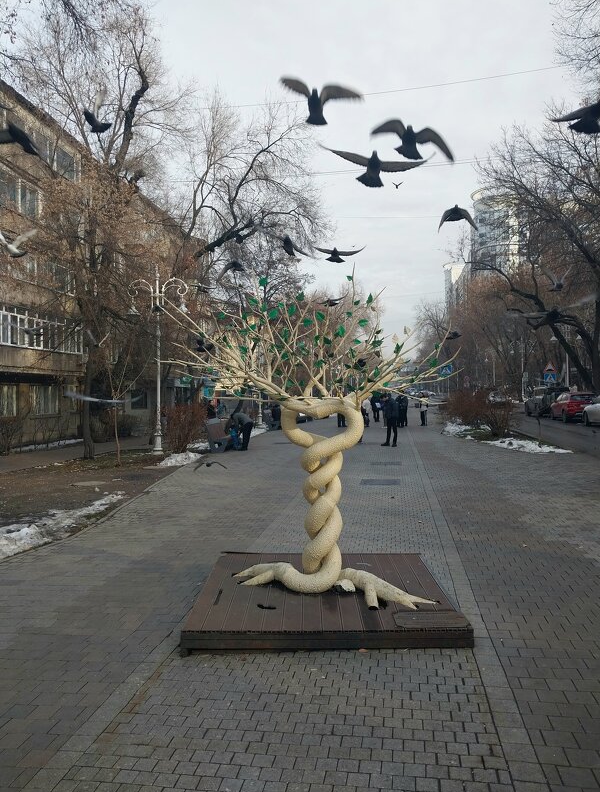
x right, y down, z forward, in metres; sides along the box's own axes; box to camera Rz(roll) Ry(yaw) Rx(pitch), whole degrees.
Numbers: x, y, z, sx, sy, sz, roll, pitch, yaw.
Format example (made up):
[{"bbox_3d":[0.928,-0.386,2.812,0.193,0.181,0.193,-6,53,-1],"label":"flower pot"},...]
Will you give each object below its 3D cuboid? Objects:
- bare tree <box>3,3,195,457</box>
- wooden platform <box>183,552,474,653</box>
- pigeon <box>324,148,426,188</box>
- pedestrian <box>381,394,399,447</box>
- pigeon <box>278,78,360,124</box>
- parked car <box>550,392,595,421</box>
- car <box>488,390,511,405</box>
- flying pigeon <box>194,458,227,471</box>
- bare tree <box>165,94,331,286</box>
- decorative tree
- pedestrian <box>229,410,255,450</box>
[{"bbox_3d":[-5.300,-4.300,15.900,5.200,12.000,5.000,0,0,0],"label":"bare tree"},{"bbox_3d":[0.200,1.620,4.980,1.970,0.155,1.940,0,0,0],"label":"wooden platform"},{"bbox_3d":[0.460,-1.390,3.700,0.630,0.140,0.300,0,-13,0],"label":"pigeon"},{"bbox_3d":[2.900,0.790,19.400,0.450,1.710,0.520,0,0,-35],"label":"pedestrian"},{"bbox_3d":[0.130,-1.820,3.720,0.500,0.160,0.300,0,-13,0],"label":"pigeon"},{"bbox_3d":[16.800,0.730,36.900,1.820,1.680,4.400,0,0,10],"label":"parked car"},{"bbox_3d":[22.200,0.180,67.000,1.800,1.520,4.400,0,0,9],"label":"car"},{"bbox_3d":[-1.480,1.130,9.900,0.540,0.190,0.310,0,0,-6],"label":"flying pigeon"},{"bbox_3d":[-2.200,-5.300,24.500,6.600,13.600,6.200,0,0,0],"label":"bare tree"},{"bbox_3d":[0.090,0.260,4.850,2.300,2.600,2.050,0,0,0],"label":"decorative tree"},{"bbox_3d":[-1.740,1.030,17.900,0.750,1.220,0.520,0,0,0],"label":"pedestrian"}]

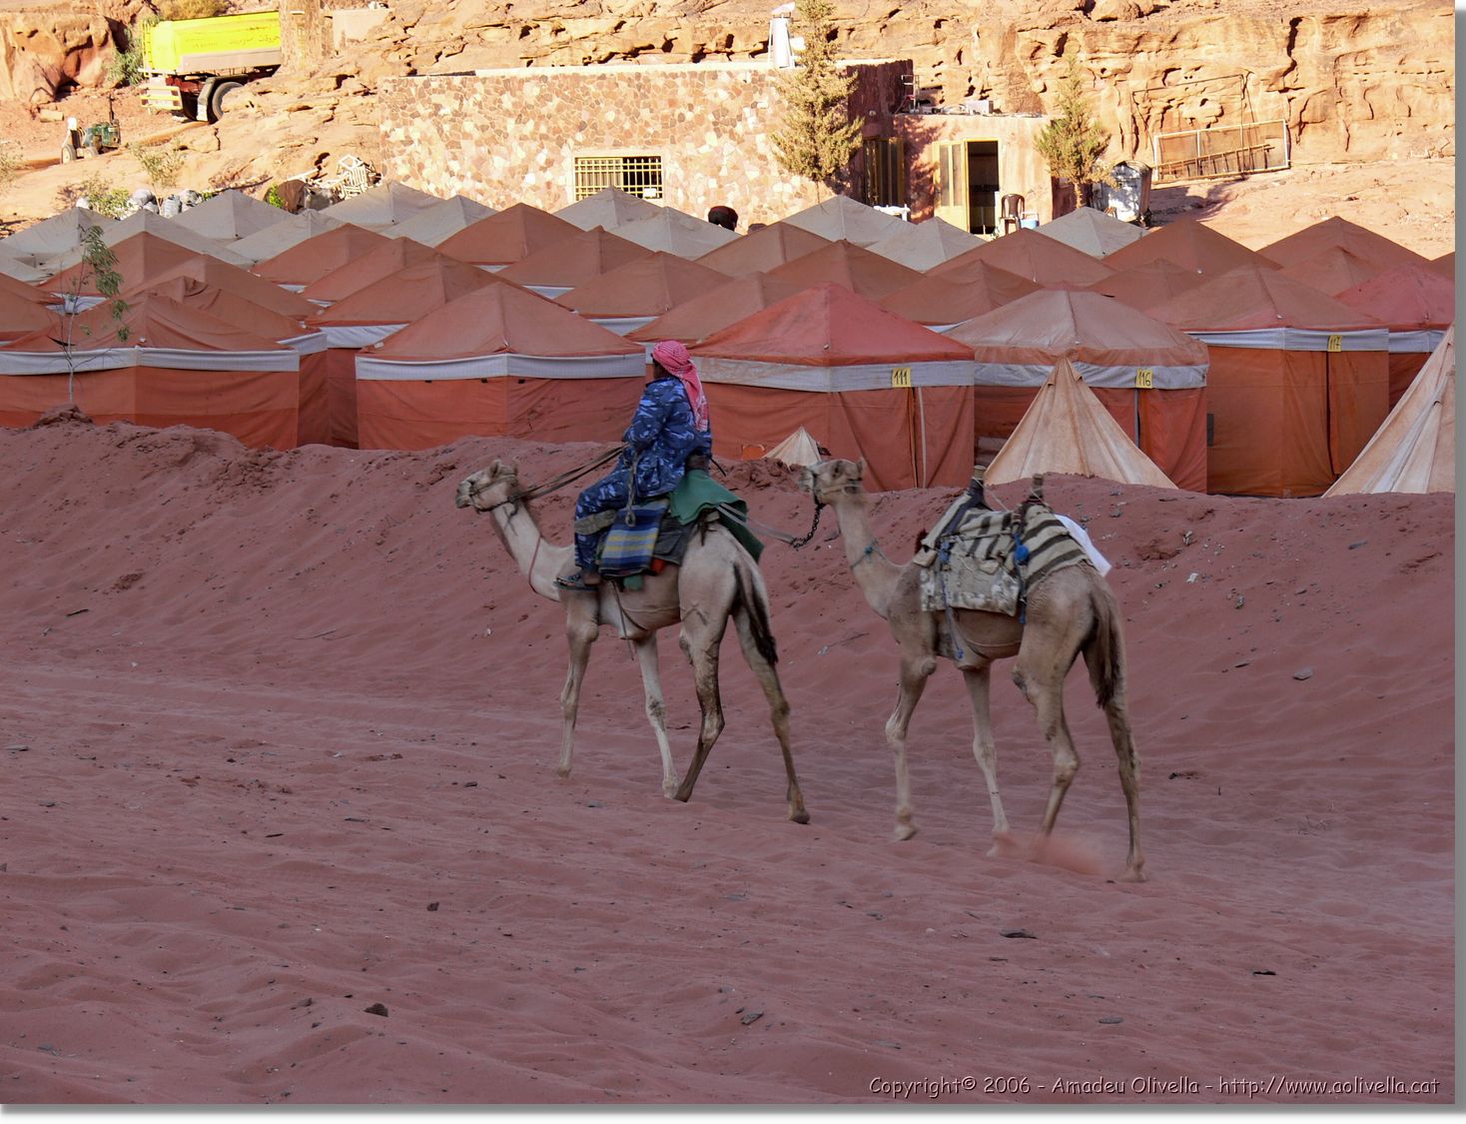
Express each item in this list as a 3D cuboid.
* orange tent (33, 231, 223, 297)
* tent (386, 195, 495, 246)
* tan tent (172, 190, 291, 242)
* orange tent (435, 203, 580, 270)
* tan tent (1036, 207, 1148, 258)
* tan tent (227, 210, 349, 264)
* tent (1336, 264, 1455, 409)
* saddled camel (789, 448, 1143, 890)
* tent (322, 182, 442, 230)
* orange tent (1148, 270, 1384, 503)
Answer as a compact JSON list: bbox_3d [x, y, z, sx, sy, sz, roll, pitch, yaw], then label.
[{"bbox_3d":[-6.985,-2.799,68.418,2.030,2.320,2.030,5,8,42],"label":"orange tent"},{"bbox_3d":[-3.733,-3.843,77.918,2.030,2.320,2.030,5,8,42],"label":"tent"},{"bbox_3d":[-8.077,-4.613,92.098,2.500,2.750,2.500,3,5,40],"label":"tan tent"},{"bbox_3d":[-2.717,-3.493,74.118,2.030,2.320,2.030,5,8,42],"label":"orange tent"},{"bbox_3d":[5.158,-3.997,83.612,2.150,2.400,2.150,4,7,38],"label":"tan tent"},{"bbox_3d":[-5.999,-3.775,81.112,2.150,2.400,2.150,5,7,41],"label":"tan tent"},{"bbox_3d":[10.051,-2.828,85.440,2.750,3.250,2.750,1,2,42],"label":"tent"},{"bbox_3d":[1.280,0.561,31.800,2.500,2.170,0.650,4,6,45],"label":"saddled camel"},{"bbox_3d":[-6.462,-5.669,108.616,2.750,3.100,2.750,1,2,40],"label":"tent"},{"bbox_3d":[5.677,-2.010,62.312,2.150,2.400,2.150,4,7,38],"label":"orange tent"}]

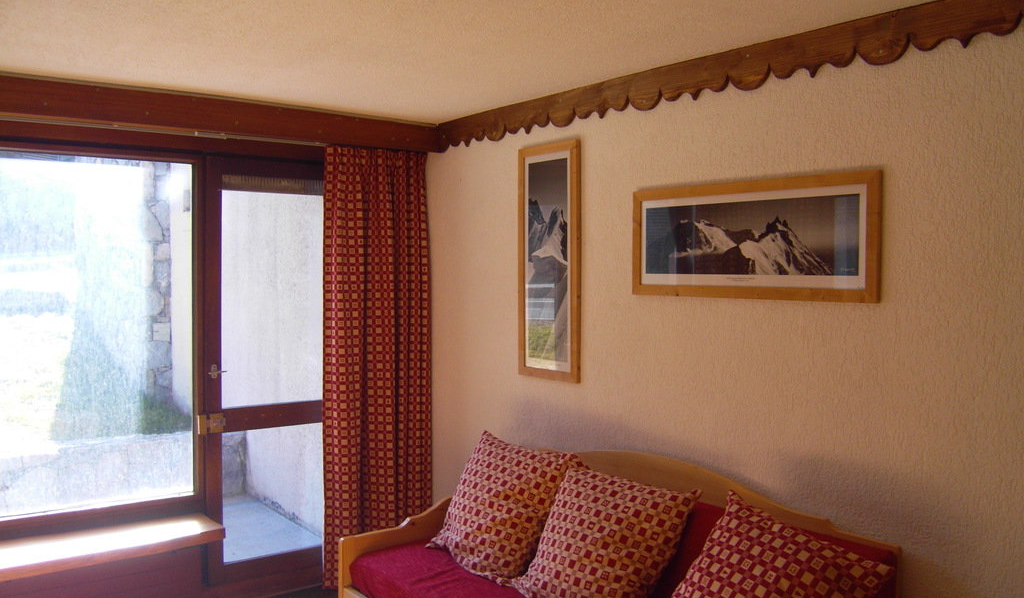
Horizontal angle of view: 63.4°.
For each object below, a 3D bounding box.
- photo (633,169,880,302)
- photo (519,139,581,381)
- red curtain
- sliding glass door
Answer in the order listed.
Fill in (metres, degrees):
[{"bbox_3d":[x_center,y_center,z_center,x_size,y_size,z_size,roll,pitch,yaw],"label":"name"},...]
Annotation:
[{"bbox_3d":[0.775,-0.199,2.836,0.025,0.392,1.005,-2,3,-37],"label":"photo"},{"bbox_3d":[0.162,-0.161,3.662,0.025,1.029,0.418,-2,3,-37],"label":"photo"},{"bbox_3d":[-0.696,0.351,4.332,0.595,2.240,0.130,-2,3,-37],"label":"red curtain"},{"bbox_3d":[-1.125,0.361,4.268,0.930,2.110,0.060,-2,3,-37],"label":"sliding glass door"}]

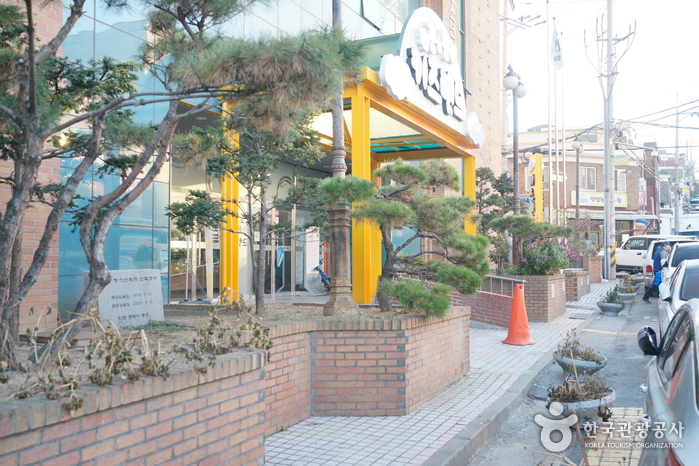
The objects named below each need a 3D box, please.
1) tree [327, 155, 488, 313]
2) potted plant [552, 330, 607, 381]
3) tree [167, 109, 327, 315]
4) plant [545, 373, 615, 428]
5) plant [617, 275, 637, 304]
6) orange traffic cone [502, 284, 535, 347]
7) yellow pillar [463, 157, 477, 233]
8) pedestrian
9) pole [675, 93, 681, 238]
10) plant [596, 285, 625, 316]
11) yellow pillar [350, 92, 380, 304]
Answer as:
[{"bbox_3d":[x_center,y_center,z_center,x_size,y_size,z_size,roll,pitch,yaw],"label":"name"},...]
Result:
[{"bbox_3d":[0.618,0.044,7.500,1.780,1.700,1.500,0,-2,0],"label":"tree"},{"bbox_3d":[2.759,1.475,8.150,0.660,0.600,0.660,-1,-3,25],"label":"potted plant"},{"bbox_3d":[-1.122,-0.234,7.400,1.740,2.250,1.600,0,-2,0],"label":"tree"},{"bbox_3d":[2.210,1.607,6.500,0.660,0.490,0.660,-1,-3,25],"label":"plant"},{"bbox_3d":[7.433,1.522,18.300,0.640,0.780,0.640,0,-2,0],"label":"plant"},{"bbox_3d":[2.674,1.293,10.750,0.530,0.950,0.530,0,-2,0],"label":"orange traffic cone"},{"bbox_3d":[2.613,-0.122,14.782,0.200,3.190,0.210,-1,-3,25],"label":"yellow pillar"},{"bbox_3d":[8.268,1.058,18.300,0.700,1.660,0.520,1,-3,-18],"label":"pedestrian"},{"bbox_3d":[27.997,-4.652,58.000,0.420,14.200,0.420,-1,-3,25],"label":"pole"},{"bbox_3d":[5.981,1.550,15.600,0.660,0.720,0.660,-1,-3,25],"label":"plant"},{"bbox_3d":[0.166,-0.362,9.583,0.200,3.140,0.210,-1,-3,25],"label":"yellow pillar"}]

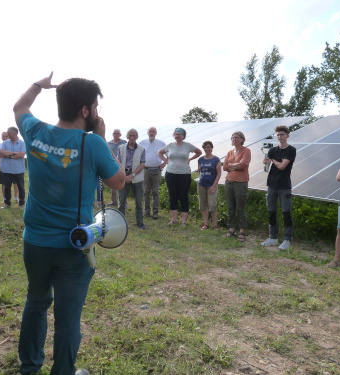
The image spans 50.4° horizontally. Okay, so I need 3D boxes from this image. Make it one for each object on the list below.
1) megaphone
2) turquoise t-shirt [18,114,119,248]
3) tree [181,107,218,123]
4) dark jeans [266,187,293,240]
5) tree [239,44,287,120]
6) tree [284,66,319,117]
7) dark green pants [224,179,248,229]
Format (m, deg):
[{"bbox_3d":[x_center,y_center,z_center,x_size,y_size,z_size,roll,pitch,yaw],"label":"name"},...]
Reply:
[{"bbox_3d":[-0.415,0.285,2.060,0.230,0.300,0.330,6,10,30],"label":"megaphone"},{"bbox_3d":[-0.595,-0.035,2.120,0.530,0.760,0.350,3,8,12],"label":"turquoise t-shirt"},{"bbox_3d":[5.195,-11.096,64.997,7.200,6.819,7.200,1,8,0],"label":"tree"},{"bbox_3d":[1.600,0.325,5.270,0.370,0.860,0.290,6,10,30],"label":"dark jeans"},{"bbox_3d":[10.647,-10.563,42.984,5.835,12.346,5.835,1,8,0],"label":"tree"},{"bbox_3d":[14.928,-9.012,41.990,4.420,9.751,4.420,1,8,0],"label":"tree"},{"bbox_3d":[1.055,0.250,5.690,0.370,0.850,0.280,5,9,25],"label":"dark green pants"}]

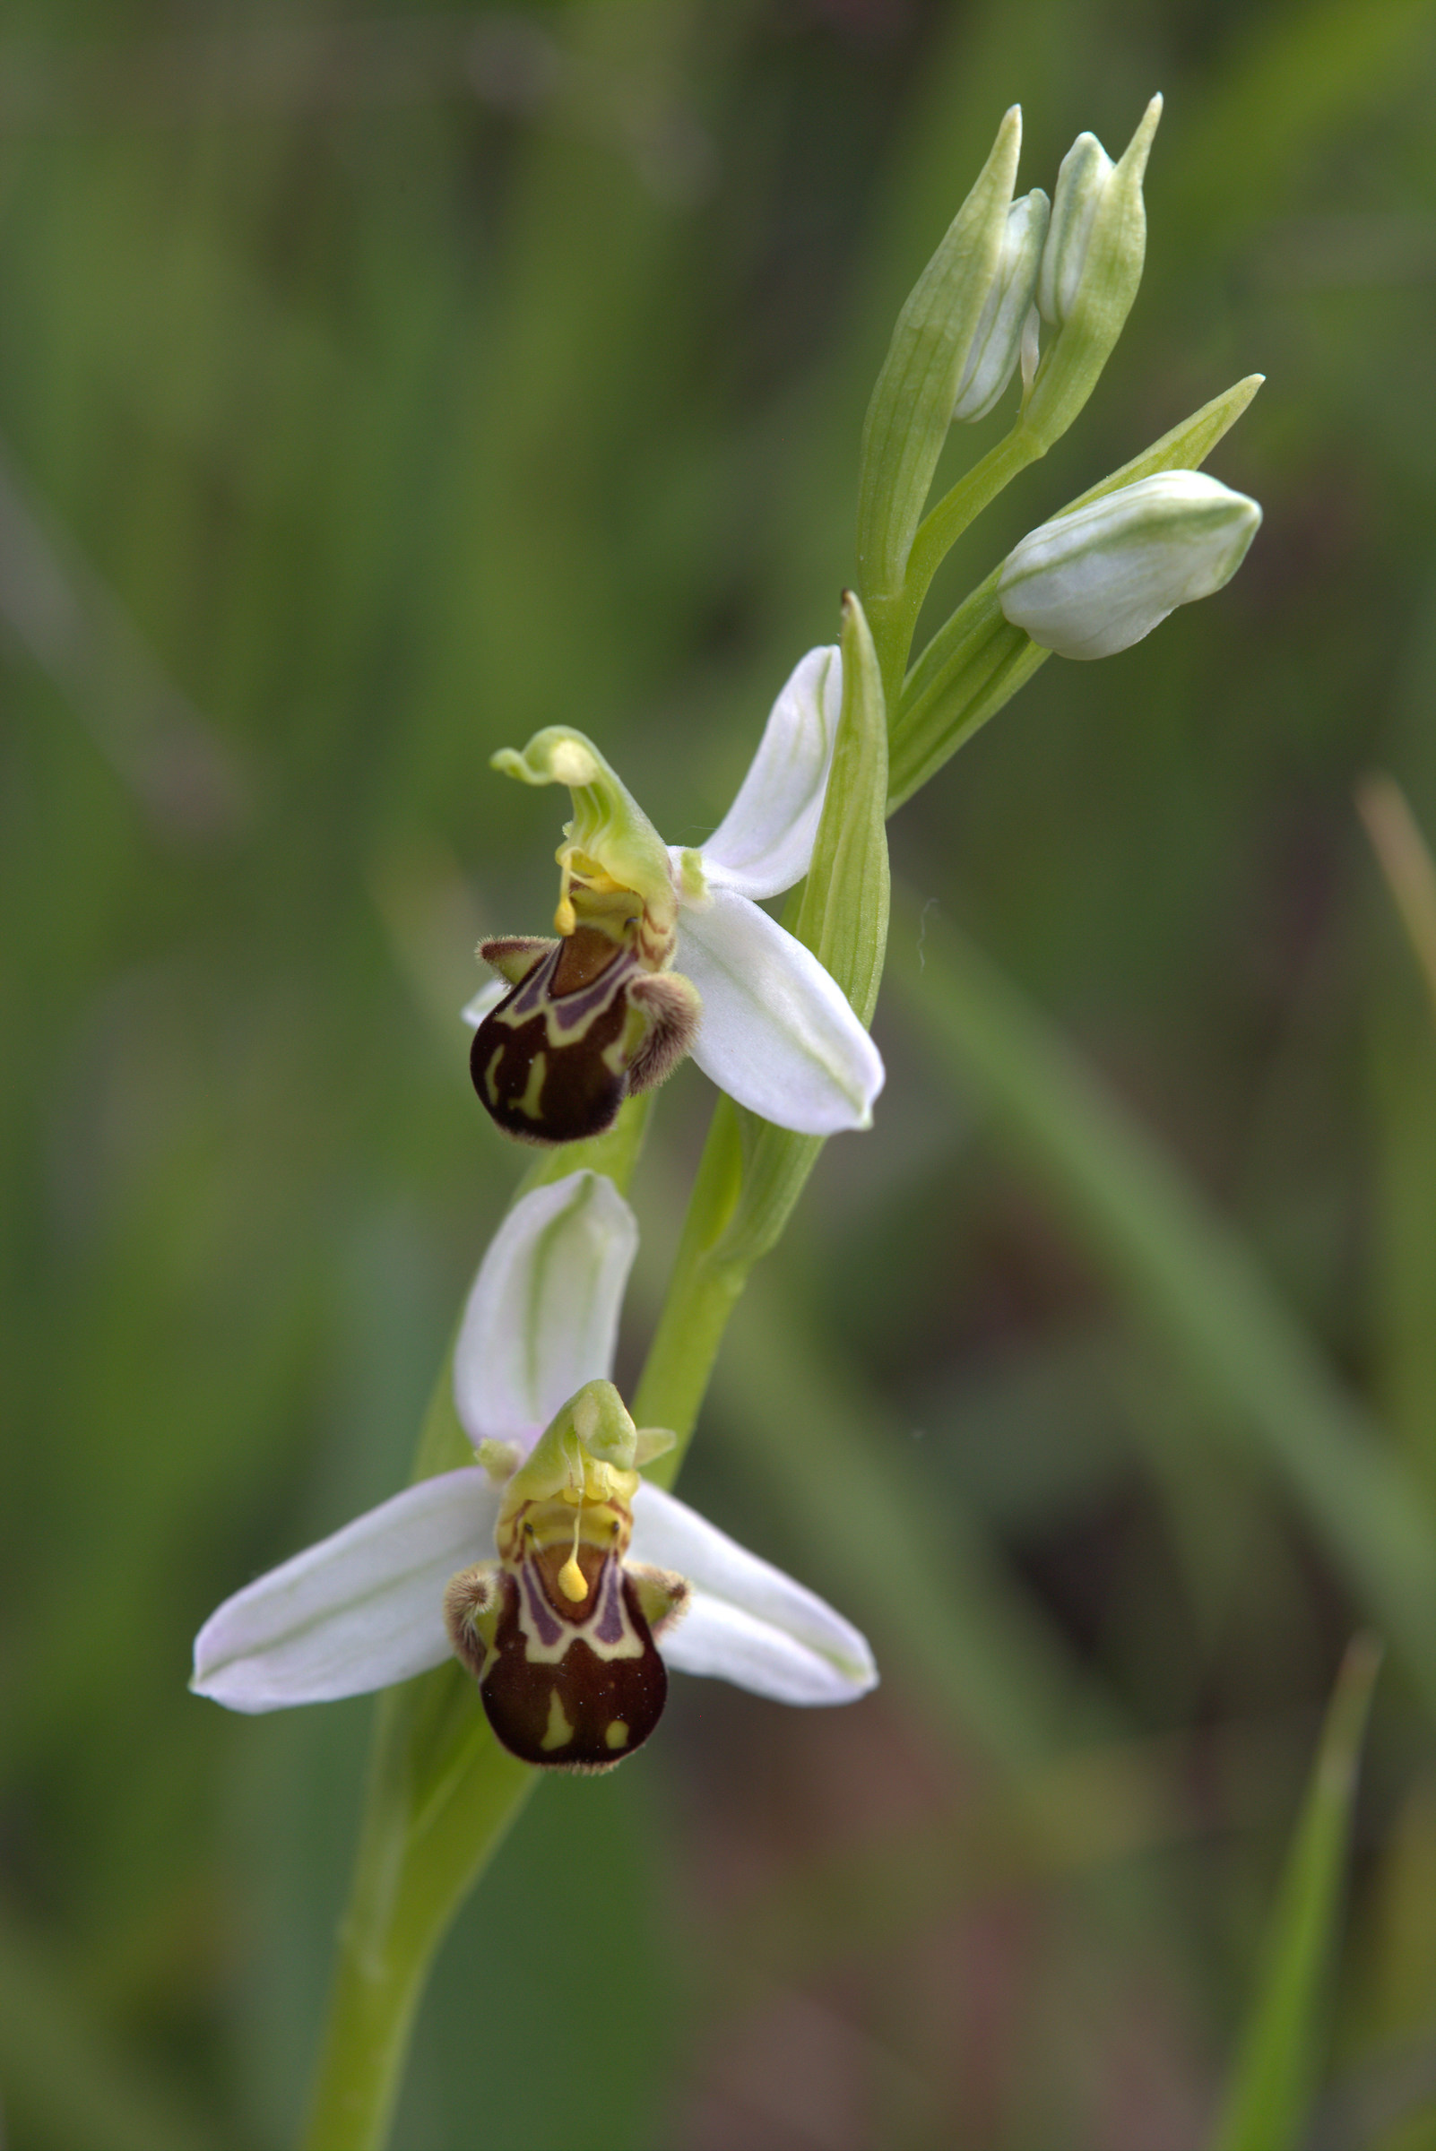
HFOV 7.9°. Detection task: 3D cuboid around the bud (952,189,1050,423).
[{"bbox_3d":[0.012,-0.032,0.428,0.003,0.009,0.004,13,3,0],"label":"bud"}]

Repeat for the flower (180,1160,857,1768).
[{"bbox_3d":[-0.007,0.016,0.420,0.027,0.024,0.013,3,7,-7],"label":"flower"}]

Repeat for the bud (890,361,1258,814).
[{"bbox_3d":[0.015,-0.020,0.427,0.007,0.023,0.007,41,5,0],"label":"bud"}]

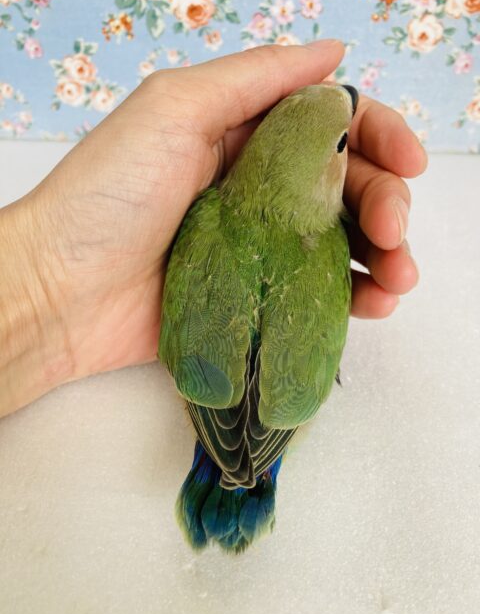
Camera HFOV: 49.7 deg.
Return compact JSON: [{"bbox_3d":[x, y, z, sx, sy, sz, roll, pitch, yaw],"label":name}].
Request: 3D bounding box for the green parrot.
[{"bbox_3d":[0.007,0.002,0.170,0.058,0.052,0.150,8,72,3],"label":"green parrot"}]

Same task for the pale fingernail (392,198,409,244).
[{"bbox_3d":[0.052,-0.028,0.165,0.004,0.014,0.011,1,-6,6],"label":"pale fingernail"}]

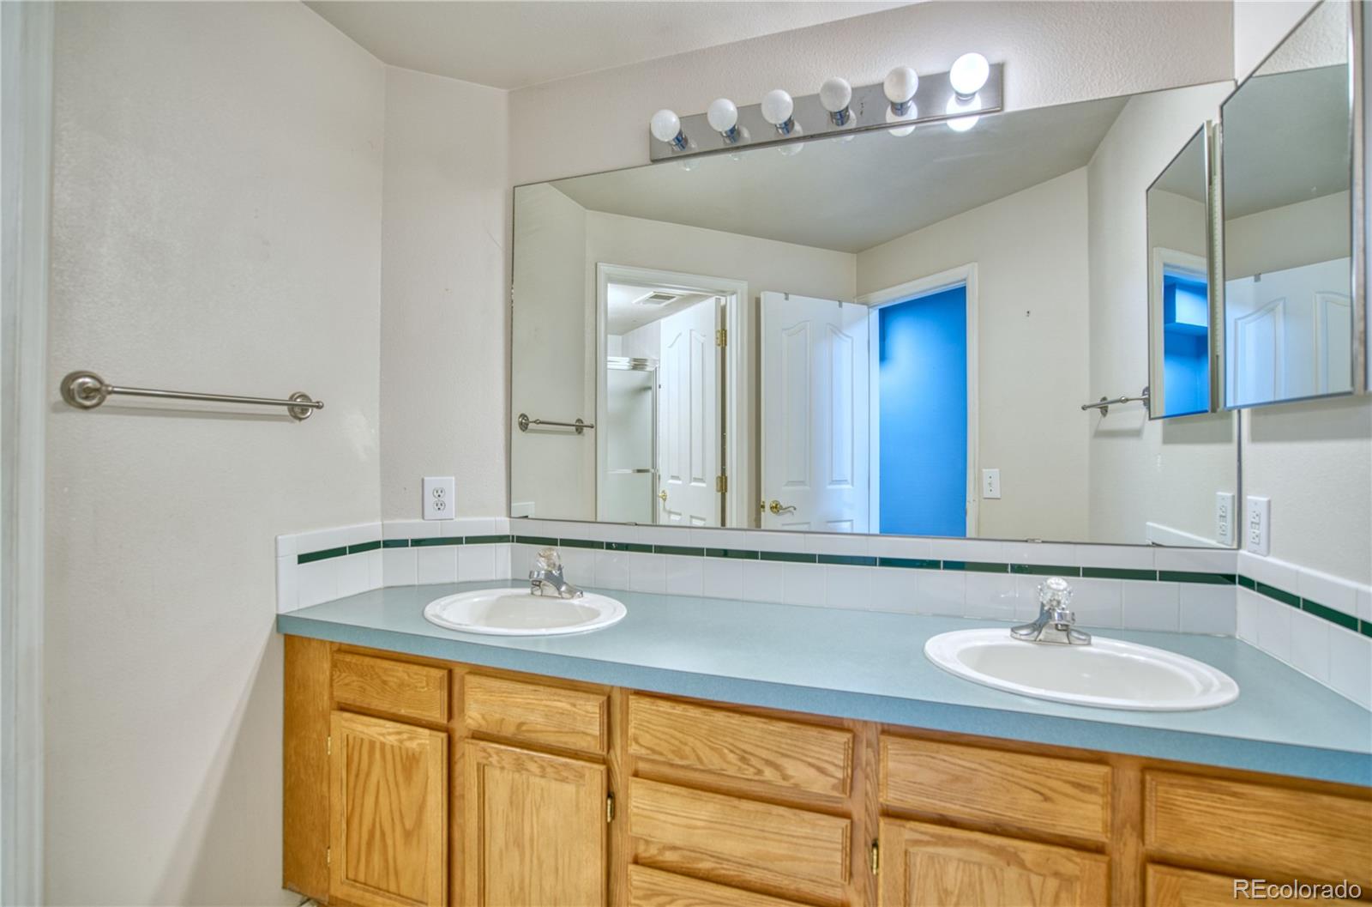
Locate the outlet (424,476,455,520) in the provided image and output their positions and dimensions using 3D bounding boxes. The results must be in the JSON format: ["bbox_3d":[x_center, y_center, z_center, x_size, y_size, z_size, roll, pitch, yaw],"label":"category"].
[{"bbox_3d":[-0.744,0.136,1.836,0.086,0.127,0.008,0,0,-17],"label":"outlet"}]

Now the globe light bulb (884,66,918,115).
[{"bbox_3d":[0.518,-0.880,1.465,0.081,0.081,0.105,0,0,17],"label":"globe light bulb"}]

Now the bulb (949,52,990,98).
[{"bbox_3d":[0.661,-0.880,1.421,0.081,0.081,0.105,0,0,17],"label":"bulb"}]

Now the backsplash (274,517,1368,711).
[{"bbox_3d":[0.111,0.306,1.408,2.178,0.195,0.560,0,0,17],"label":"backsplash"}]

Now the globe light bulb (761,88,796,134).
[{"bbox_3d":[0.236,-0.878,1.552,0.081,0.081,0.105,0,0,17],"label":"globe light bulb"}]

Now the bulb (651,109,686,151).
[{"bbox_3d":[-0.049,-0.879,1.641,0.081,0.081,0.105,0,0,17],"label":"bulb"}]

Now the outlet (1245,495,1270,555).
[{"bbox_3d":[1.194,0.150,1.270,0.008,0.119,0.075,0,0,19],"label":"outlet"}]

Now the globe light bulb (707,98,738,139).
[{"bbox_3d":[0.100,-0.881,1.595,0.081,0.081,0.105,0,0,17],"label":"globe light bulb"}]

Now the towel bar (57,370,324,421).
[{"bbox_3d":[-1.003,-0.116,1.316,0.074,0.072,0.515,0,0,17],"label":"towel bar"}]

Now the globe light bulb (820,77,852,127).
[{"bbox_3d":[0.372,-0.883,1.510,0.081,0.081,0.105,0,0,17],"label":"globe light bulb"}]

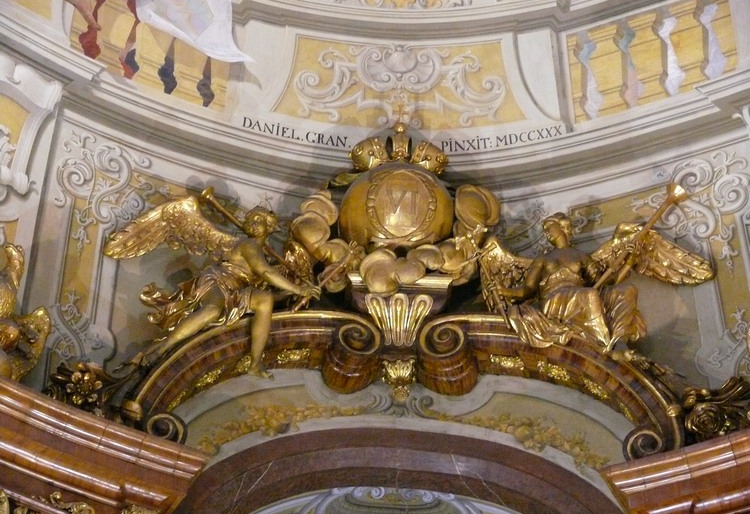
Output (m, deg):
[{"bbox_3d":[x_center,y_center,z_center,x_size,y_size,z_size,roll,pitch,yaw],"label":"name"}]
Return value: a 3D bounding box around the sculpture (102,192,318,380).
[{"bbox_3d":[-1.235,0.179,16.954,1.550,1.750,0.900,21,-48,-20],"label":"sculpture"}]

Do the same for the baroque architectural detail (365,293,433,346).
[{"bbox_3d":[0.175,0.465,16.593,0.510,0.440,0.200,2,-44,-1],"label":"baroque architectural detail"}]

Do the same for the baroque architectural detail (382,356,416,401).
[{"bbox_3d":[0.173,0.905,16.474,0.270,0.360,0.160,2,-44,-1],"label":"baroque architectural detail"}]

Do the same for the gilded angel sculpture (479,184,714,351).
[{"bbox_3d":[1.680,0.102,16.916,1.780,1.650,0.850,-1,-44,2],"label":"gilded angel sculpture"}]

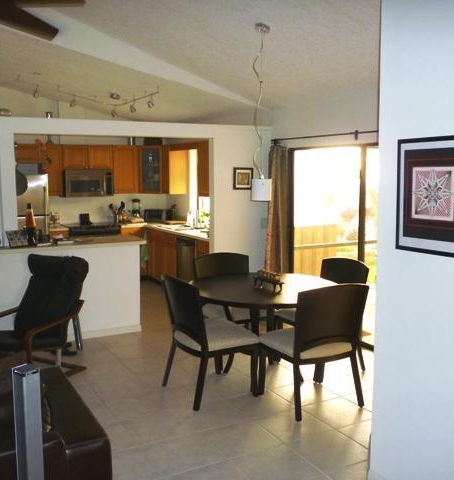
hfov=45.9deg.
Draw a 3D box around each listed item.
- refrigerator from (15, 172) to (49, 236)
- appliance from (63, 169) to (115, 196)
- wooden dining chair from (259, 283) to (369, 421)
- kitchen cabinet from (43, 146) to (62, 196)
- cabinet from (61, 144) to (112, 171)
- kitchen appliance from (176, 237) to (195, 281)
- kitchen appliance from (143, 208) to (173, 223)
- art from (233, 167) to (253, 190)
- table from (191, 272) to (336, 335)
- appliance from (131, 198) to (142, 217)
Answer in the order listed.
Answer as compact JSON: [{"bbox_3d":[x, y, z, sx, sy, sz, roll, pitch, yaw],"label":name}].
[{"bbox_3d":[-3.120,-0.098,7.886,0.780,1.750,0.760,-4,7,-28],"label":"refrigerator"},{"bbox_3d":[-2.179,-0.887,8.392,0.750,0.410,0.400,-4,8,-28],"label":"appliance"},{"bbox_3d":[0.619,0.725,3.885,0.567,0.921,0.618,-4,7,-25],"label":"wooden dining chair"},{"bbox_3d":[-2.674,-1.052,8.140,0.320,0.770,0.340,-4,8,-28],"label":"kitchen cabinet"},{"bbox_3d":[-2.193,-1.281,8.378,0.775,0.385,0.340,-4,8,-28],"label":"cabinet"},{"bbox_3d":[-0.307,0.354,7.383,0.580,0.840,0.600,-4,7,-28],"label":"kitchen appliance"},{"bbox_3d":[-1.146,-0.412,8.982,0.385,0.223,0.270,2,7,16],"label":"kitchen appliance"},{"bbox_3d":[0.205,-0.727,6.380,0.272,0.270,0.025,-4,8,-28],"label":"art"},{"bbox_3d":[0.305,0.770,4.515,1.220,0.760,1.220,-4,8,-28],"label":"table"},{"bbox_3d":[-1.479,-0.463,8.769,0.170,0.380,0.180,-4,8,-28],"label":"appliance"}]

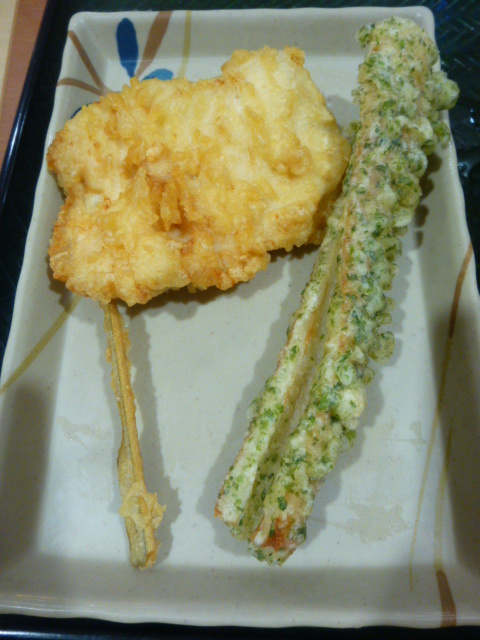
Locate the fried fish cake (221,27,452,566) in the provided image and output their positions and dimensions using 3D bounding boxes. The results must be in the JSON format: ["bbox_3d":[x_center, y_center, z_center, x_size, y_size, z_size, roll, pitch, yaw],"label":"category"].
[{"bbox_3d":[0.036,-0.024,0.146,0.033,0.026,0.178,17,74,8],"label":"fried fish cake"}]

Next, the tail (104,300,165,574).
[{"bbox_3d":[-0.033,0.031,0.136,0.009,0.008,0.075,-11,73,-3],"label":"tail"}]

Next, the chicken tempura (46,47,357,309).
[{"bbox_3d":[-0.015,-0.055,0.161,0.104,0.026,0.098,-10,70,-2],"label":"chicken tempura"}]

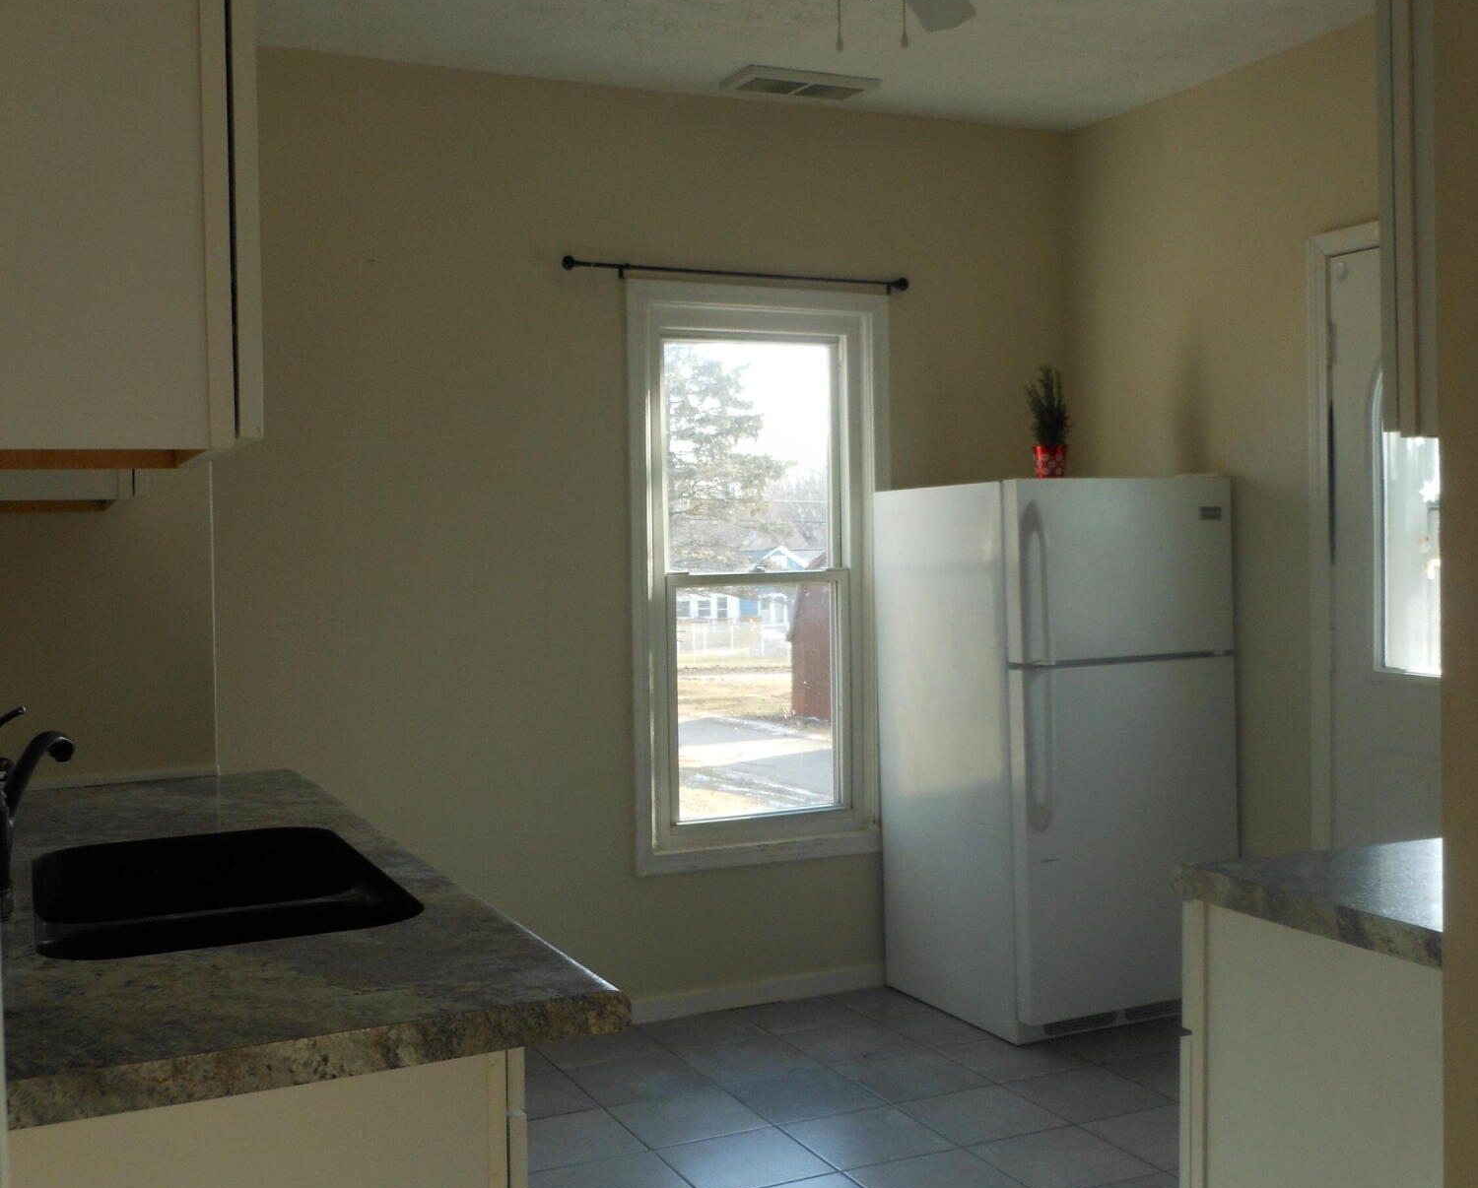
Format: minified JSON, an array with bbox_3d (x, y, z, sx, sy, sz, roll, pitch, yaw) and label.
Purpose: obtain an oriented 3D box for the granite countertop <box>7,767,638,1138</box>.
[{"bbox_3d":[-0.757,0.371,2.070,0.641,0.040,1.715,-1,2,-25],"label":"granite countertop"}]

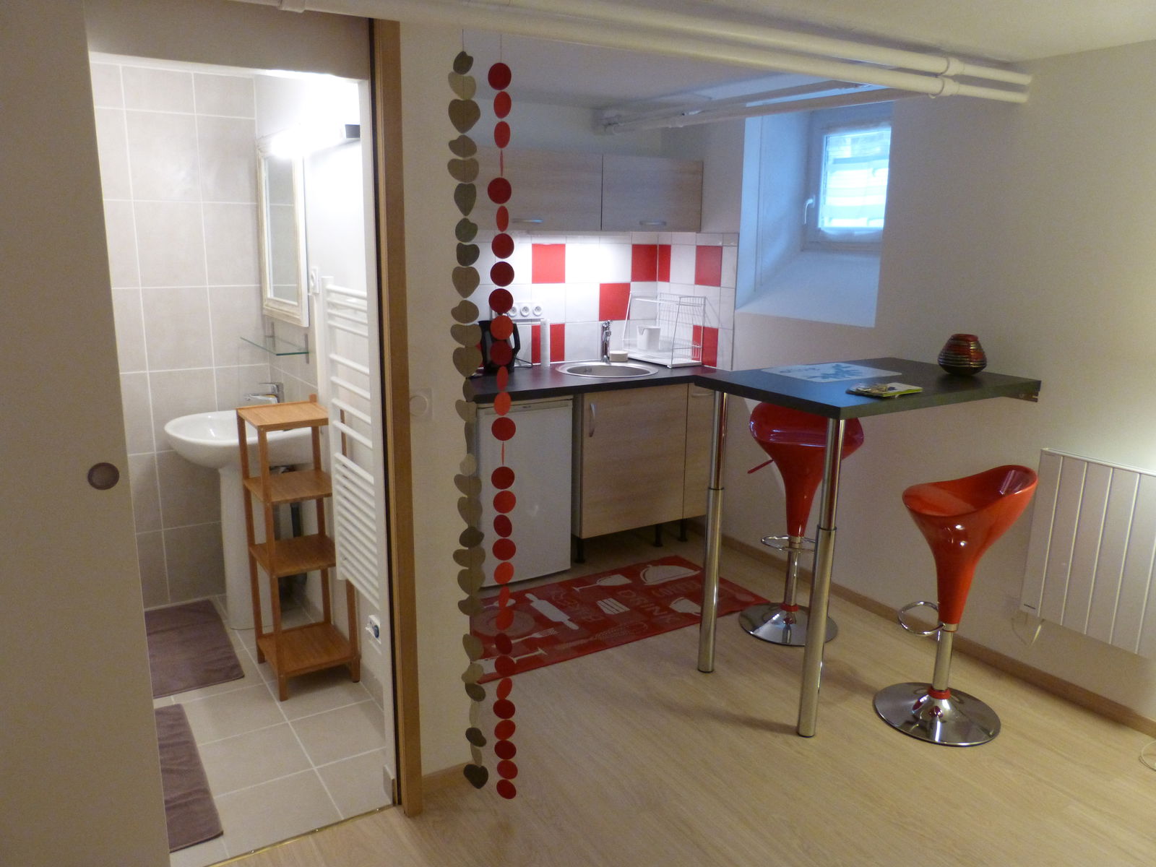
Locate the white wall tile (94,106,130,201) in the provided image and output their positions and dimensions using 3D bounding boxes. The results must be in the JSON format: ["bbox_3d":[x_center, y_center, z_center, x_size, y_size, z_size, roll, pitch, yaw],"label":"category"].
[{"bbox_3d":[-1.821,-1.049,3.253,0.250,0.333,0.010,-7,15,-32],"label":"white wall tile"}]

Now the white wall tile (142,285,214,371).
[{"bbox_3d":[-1.622,-0.425,3.527,0.250,0.333,0.010,-7,15,-30],"label":"white wall tile"}]

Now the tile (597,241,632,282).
[{"bbox_3d":[0.195,-0.890,4.554,0.200,0.200,0.010,-7,15,-32],"label":"tile"}]

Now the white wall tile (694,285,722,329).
[{"bbox_3d":[0.661,-0.648,4.428,0.010,0.198,0.201,-7,15,-32],"label":"white wall tile"}]

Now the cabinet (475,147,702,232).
[{"bbox_3d":[-0.060,-1.160,4.199,1.389,0.344,0.355,-7,15,-30],"label":"cabinet"}]

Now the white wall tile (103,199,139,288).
[{"bbox_3d":[-1.829,-0.724,3.328,0.250,0.333,0.010,-7,15,-30],"label":"white wall tile"}]

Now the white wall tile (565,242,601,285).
[{"bbox_3d":[0.024,-0.869,4.446,0.200,0.200,0.010,-7,15,-32],"label":"white wall tile"}]

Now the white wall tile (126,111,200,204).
[{"bbox_3d":[-1.599,-1.067,3.356,0.245,0.329,0.010,-7,15,-32],"label":"white wall tile"}]

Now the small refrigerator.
[{"bbox_3d":[-0.358,0.229,4.105,0.477,0.831,0.480,-7,15,-32],"label":"small refrigerator"}]

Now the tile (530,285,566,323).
[{"bbox_3d":[-0.150,-0.654,4.382,0.200,0.200,0.010,-7,15,-32],"label":"tile"}]

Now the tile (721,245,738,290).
[{"bbox_3d":[0.742,-0.811,4.245,0.010,0.200,0.115,-7,15,-32],"label":"tile"}]

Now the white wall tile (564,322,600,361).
[{"bbox_3d":[0.021,-0.482,4.555,0.201,0.198,0.010,-7,15,-32],"label":"white wall tile"}]

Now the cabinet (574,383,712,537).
[{"bbox_3d":[0.215,0.055,4.449,0.809,0.697,0.590,-7,15,-30],"label":"cabinet"}]

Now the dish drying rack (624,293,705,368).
[{"bbox_3d":[0.462,-0.561,4.621,0.202,0.361,0.409,-7,15,-30],"label":"dish drying rack"}]

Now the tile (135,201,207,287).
[{"bbox_3d":[-1.617,-0.749,3.454,0.250,0.333,0.010,-7,15,-30],"label":"tile"}]

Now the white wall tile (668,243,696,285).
[{"bbox_3d":[0.555,-0.882,4.551,0.010,0.198,0.201,-7,15,-32],"label":"white wall tile"}]

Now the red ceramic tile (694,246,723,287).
[{"bbox_3d":[0.671,-0.853,4.431,0.010,0.200,0.200,-7,15,-30],"label":"red ceramic tile"}]

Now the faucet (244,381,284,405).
[{"bbox_3d":[-1.220,-0.132,3.360,0.150,0.130,0.046,-7,15,-32],"label":"faucet"}]

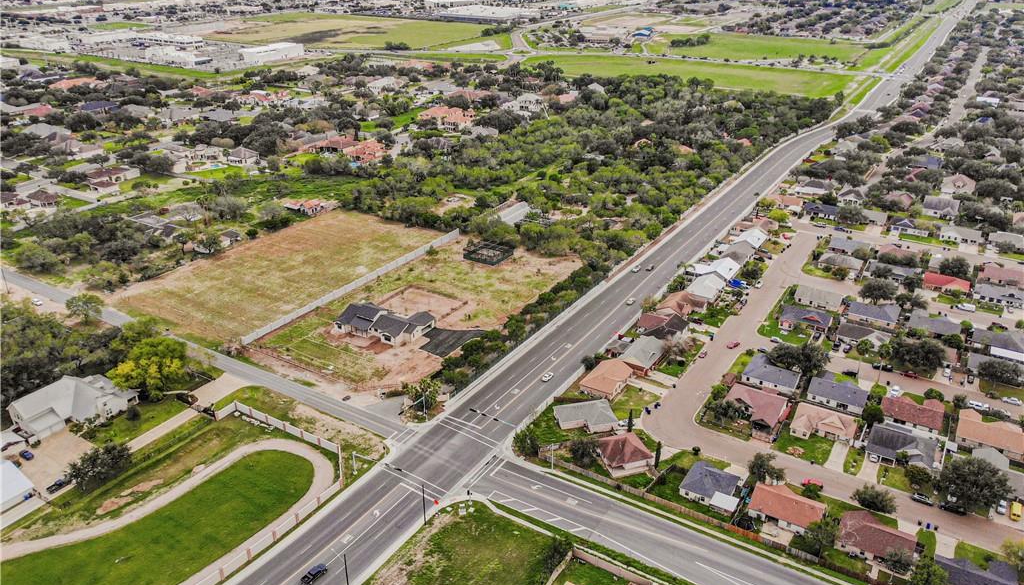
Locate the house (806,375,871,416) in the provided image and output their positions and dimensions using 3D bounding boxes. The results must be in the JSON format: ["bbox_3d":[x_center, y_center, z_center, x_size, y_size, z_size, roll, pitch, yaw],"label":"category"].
[{"bbox_3d":[96.100,28.560,208.480,15.000,4.800,13.800,15,31,27],"label":"house"}]

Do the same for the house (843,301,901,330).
[{"bbox_3d":[129.651,6.597,254.400,16.400,5.000,13.300,14,30,25],"label":"house"}]

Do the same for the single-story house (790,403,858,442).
[{"bbox_3d":[86.395,36.561,196.227,15.100,4.900,12.800,15,30,27],"label":"single-story house"}]

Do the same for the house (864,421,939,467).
[{"bbox_3d":[103.759,40.542,188.404,15.400,4.900,15.700,16,31,28],"label":"house"}]

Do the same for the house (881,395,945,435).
[{"bbox_3d":[113.814,33.312,201.533,15.200,5.000,14.500,14,30,25],"label":"house"}]

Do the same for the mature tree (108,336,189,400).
[{"bbox_3d":[-108.589,22.511,212.588,22.000,13.500,19.000,0,27,0],"label":"mature tree"}]

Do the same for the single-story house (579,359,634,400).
[{"bbox_3d":[28.920,25.660,214.220,10.300,4.800,15.900,16,31,29],"label":"single-story house"}]

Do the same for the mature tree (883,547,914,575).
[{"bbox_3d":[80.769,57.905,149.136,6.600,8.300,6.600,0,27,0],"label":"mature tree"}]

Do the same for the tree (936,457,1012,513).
[{"bbox_3d":[111.201,46.325,170.817,17.500,9.500,16.500,0,27,0],"label":"tree"}]

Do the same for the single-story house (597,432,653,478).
[{"bbox_3d":[29.268,41.439,186.304,11.600,5.000,11.400,-8,28,-16],"label":"single-story house"}]

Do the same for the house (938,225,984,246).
[{"bbox_3d":[203.450,-26.885,320.874,16.100,5.000,13.000,14,30,25],"label":"house"}]

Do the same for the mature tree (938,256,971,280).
[{"bbox_3d":[173.860,-9.730,278.860,10.800,9.600,10.600,0,27,0],"label":"mature tree"}]

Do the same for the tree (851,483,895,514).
[{"bbox_3d":[85.280,48.590,167.000,9.700,6.500,8.200,15,30,26],"label":"tree"}]

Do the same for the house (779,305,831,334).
[{"bbox_3d":[102.981,9.555,249.804,15.900,4.800,11.800,15,31,27],"label":"house"}]

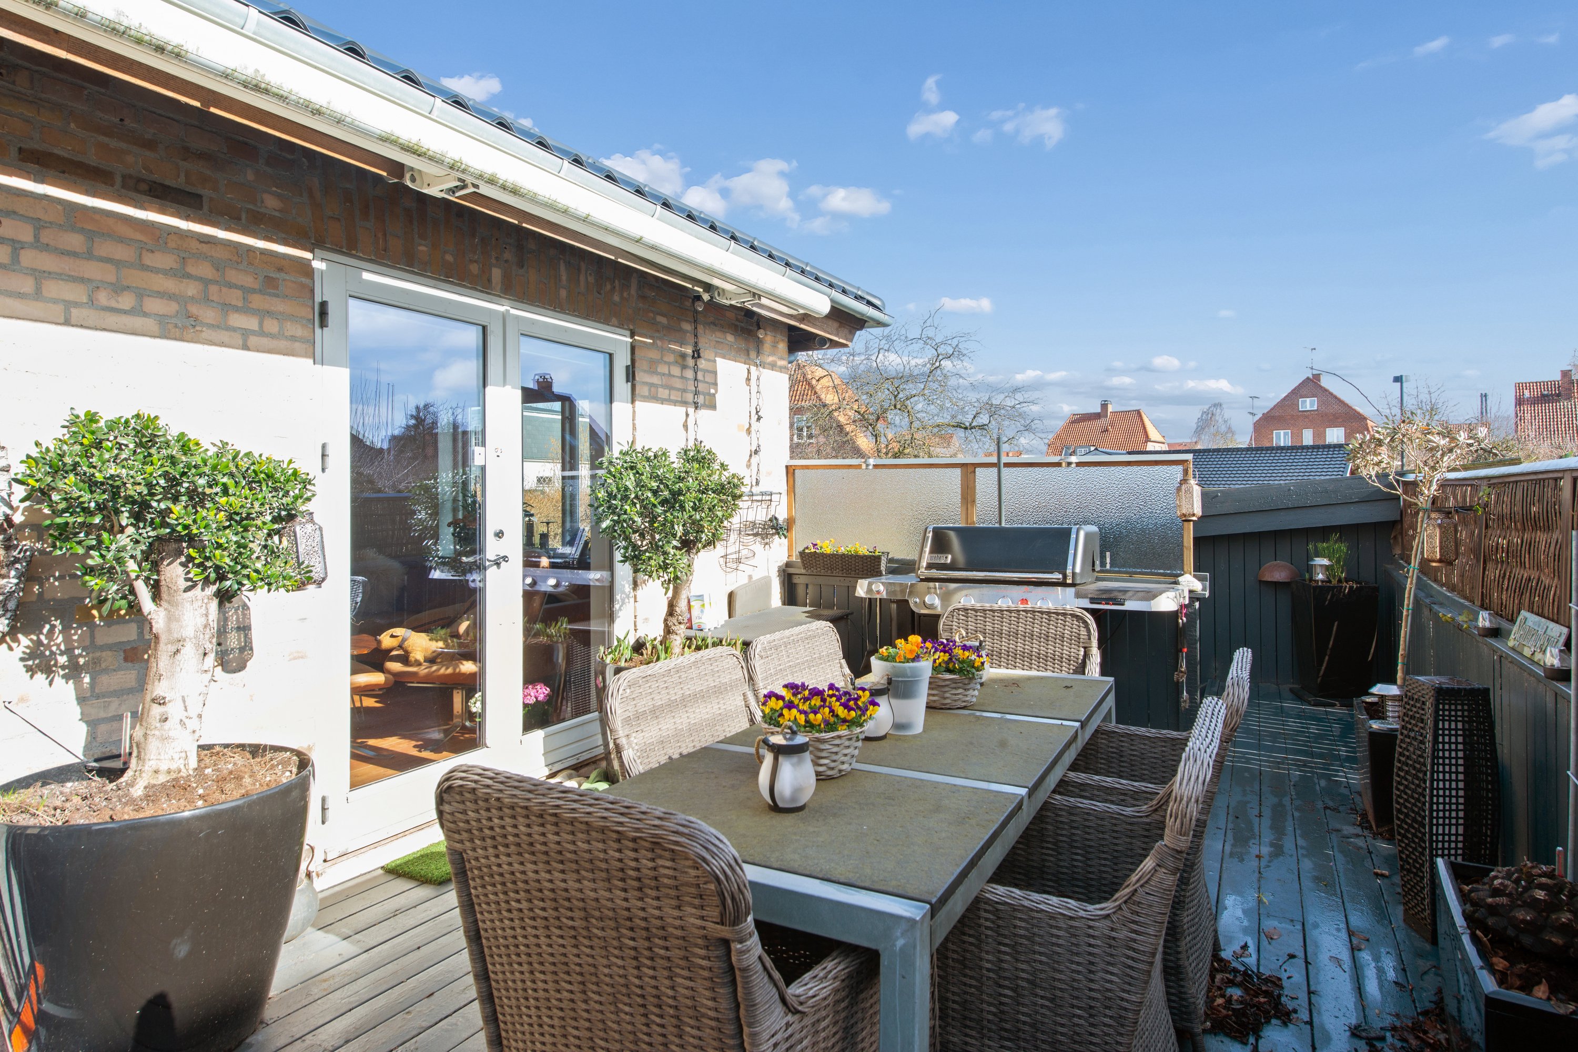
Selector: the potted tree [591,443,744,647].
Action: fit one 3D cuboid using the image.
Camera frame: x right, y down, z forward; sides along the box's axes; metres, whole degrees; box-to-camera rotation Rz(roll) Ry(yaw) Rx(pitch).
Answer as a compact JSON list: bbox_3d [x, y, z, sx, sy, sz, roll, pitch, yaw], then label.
[{"bbox_3d":[-0.554,0.096,4.000,0.700,0.950,0.640,0,1,0],"label":"potted tree"}]

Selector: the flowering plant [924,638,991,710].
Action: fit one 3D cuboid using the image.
[{"bbox_3d":[0.492,0.447,2.700,0.230,0.195,0.220,0,1,29],"label":"flowering plant"}]

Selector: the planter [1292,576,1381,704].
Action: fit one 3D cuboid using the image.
[{"bbox_3d":[3.821,0.791,6.138,0.410,0.770,0.410,1,1,11],"label":"planter"}]

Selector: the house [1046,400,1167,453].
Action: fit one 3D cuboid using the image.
[{"bbox_3d":[23.600,-4.500,65.000,9.000,9.500,8.000,1,2,41],"label":"house"}]

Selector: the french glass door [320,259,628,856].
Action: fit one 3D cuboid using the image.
[{"bbox_3d":[-1.245,0.100,3.835,0.100,2.130,1.680,0,1,29],"label":"french glass door"}]

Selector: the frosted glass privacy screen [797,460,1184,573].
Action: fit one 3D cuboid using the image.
[{"bbox_3d":[1.080,-0.064,5.360,2.460,0.670,0.070,0,1,29],"label":"frosted glass privacy screen"}]

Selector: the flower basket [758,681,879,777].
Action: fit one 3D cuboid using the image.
[{"bbox_3d":[0.068,0.449,1.980,0.260,0.190,0.250,0,1,0],"label":"flower basket"}]

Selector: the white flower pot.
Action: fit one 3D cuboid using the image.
[{"bbox_3d":[0.294,0.444,2.300,0.158,0.188,0.158,0,1,0],"label":"white flower pot"}]

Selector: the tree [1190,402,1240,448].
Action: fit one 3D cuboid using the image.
[{"bbox_3d":[41.400,-6.100,85.000,5.000,11.700,5.000,0,1,26],"label":"tree"}]

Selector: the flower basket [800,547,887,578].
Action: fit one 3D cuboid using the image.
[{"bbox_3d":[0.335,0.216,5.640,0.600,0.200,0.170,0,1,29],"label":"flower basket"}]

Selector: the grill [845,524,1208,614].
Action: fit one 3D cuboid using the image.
[{"bbox_3d":[1.206,0.613,4.620,1.570,1.220,0.690,1,2,26],"label":"grill"}]

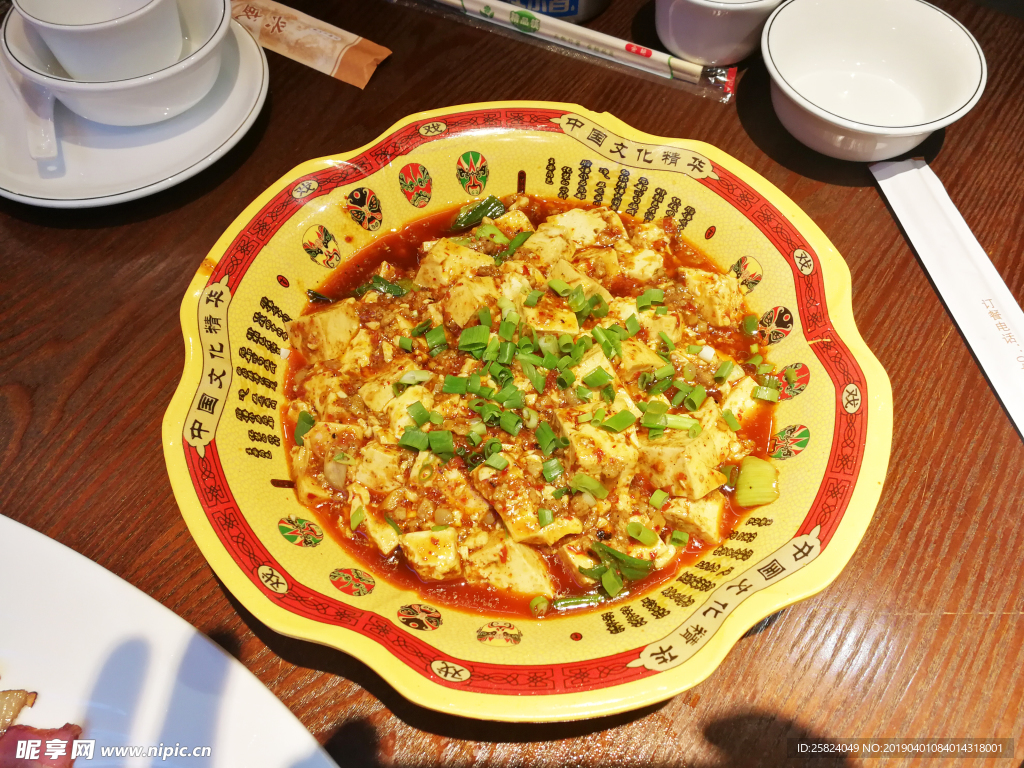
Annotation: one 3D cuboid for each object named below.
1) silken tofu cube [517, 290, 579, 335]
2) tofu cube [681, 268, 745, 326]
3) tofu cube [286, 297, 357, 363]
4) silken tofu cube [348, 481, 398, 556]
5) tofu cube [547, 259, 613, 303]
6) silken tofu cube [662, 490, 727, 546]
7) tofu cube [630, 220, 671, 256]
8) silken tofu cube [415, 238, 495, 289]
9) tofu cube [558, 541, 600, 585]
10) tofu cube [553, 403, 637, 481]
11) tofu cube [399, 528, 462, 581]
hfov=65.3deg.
[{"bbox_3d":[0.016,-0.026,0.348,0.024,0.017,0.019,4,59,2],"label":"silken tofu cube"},{"bbox_3d":[0.088,-0.037,0.343,0.020,0.018,0.020,-10,25,-13],"label":"tofu cube"},{"bbox_3d":[-0.077,-0.023,0.335,0.018,0.019,0.022,12,30,33],"label":"tofu cube"},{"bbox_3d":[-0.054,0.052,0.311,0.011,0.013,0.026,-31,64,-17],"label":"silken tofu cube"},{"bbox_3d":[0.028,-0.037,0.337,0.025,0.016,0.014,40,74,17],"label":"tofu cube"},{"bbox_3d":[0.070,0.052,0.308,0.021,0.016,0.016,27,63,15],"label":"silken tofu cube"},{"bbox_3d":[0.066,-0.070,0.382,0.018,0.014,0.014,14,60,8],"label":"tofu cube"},{"bbox_3d":[-0.026,-0.054,0.367,0.027,0.018,0.019,27,63,15],"label":"silken tofu cube"},{"bbox_3d":[0.027,0.063,0.287,0.013,0.015,0.014,-26,70,-19],"label":"tofu cube"},{"bbox_3d":[0.033,0.025,0.317,0.025,0.020,0.024,-16,60,-9],"label":"tofu cube"},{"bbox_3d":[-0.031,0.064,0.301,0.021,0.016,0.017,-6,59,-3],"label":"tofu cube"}]

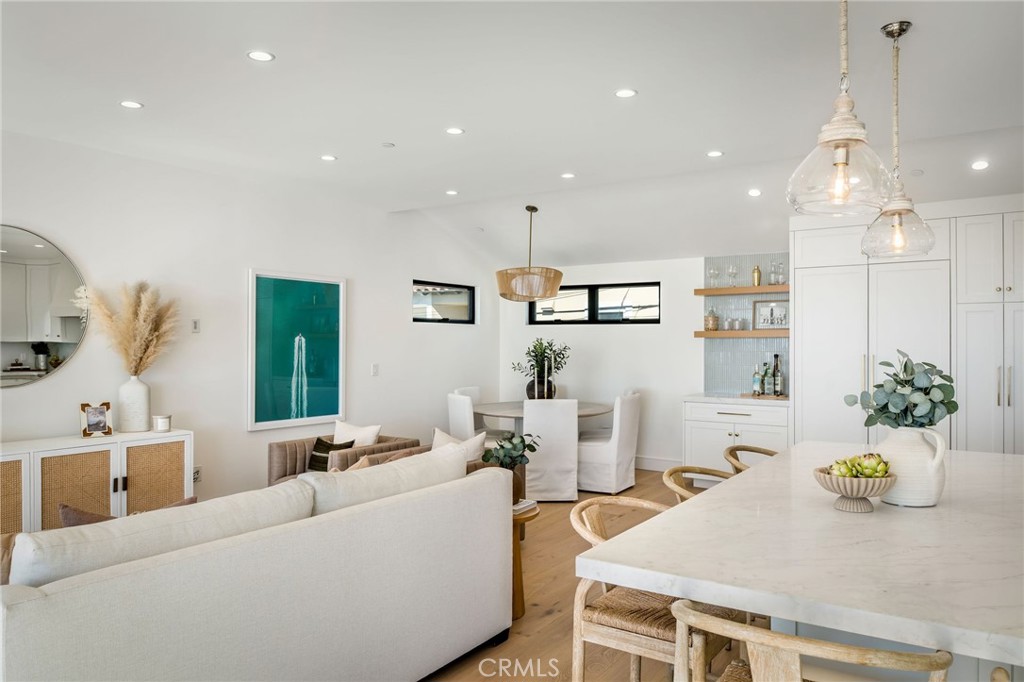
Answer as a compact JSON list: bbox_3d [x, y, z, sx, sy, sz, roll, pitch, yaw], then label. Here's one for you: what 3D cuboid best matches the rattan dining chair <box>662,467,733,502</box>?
[{"bbox_3d":[0.805,0.992,2.647,0.520,0.900,0.550,0,-1,34],"label":"rattan dining chair"}]

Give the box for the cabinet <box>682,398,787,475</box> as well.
[{"bbox_3d":[2.373,1.053,7.011,1.030,0.910,0.660,0,-1,34],"label":"cabinet"}]

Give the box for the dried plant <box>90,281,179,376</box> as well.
[{"bbox_3d":[-2.693,-0.082,4.868,0.440,0.680,0.590,0,-1,34],"label":"dried plant"}]

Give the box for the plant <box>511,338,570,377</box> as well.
[{"bbox_3d":[0.308,0.178,7.380,0.560,0.420,0.620,0,-1,34],"label":"plant"}]

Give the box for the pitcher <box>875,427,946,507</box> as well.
[{"bbox_3d":[1.323,0.411,2.253,0.205,0.250,0.225,1,-1,-30],"label":"pitcher"}]

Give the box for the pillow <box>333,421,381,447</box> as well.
[{"bbox_3d":[-1.294,0.859,5.561,0.520,0.450,0.160,0,-18,34],"label":"pillow"}]

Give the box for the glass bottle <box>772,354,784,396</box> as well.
[{"bbox_3d":[2.717,0.348,6.970,0.090,0.420,0.090,0,-1,34],"label":"glass bottle"}]

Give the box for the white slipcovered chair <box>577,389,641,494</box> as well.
[{"bbox_3d":[0.937,1.022,7.028,0.620,0.960,0.500,0,-1,34],"label":"white slipcovered chair"}]

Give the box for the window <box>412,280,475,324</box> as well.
[{"bbox_3d":[-0.824,-0.455,8.280,0.100,0.500,1.240,0,-1,34],"label":"window"}]

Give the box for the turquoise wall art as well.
[{"bbox_3d":[-1.960,0.086,6.385,0.050,1.410,1.120,0,-1,34],"label":"turquoise wall art"}]

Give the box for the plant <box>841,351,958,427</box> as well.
[{"bbox_3d":[1.287,0.157,2.260,0.325,0.265,0.310,0,0,34],"label":"plant"}]

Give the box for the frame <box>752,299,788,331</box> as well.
[{"bbox_3d":[2.695,-0.262,7.025,0.405,0.305,0.030,0,-8,34],"label":"frame"}]

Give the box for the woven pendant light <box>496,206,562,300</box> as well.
[{"bbox_3d":[0.189,-0.870,6.847,0.660,0.920,0.660,0,0,0],"label":"woven pendant light"}]

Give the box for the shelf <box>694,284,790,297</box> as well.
[{"bbox_3d":[2.456,-0.510,7.091,1.035,0.071,0.305,0,0,34],"label":"shelf"}]

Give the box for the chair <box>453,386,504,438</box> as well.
[{"bbox_3d":[-0.236,1.012,7.657,0.620,0.940,0.500,0,0,34],"label":"chair"}]

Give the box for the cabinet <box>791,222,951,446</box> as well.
[{"bbox_3d":[3.319,0.226,6.306,1.250,2.530,0.630,0,-1,34],"label":"cabinet"}]

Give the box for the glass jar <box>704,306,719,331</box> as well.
[{"bbox_3d":[2.134,-0.233,7.293,0.140,0.262,0.140,0,-1,0],"label":"glass jar"}]

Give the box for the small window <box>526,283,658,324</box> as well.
[{"bbox_3d":[0.955,-0.437,8.347,1.810,0.485,0.100,0,0,34],"label":"small window"}]

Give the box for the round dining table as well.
[{"bbox_3d":[0.286,1.105,7.318,1.540,0.770,1.540,0,-1,0],"label":"round dining table"}]

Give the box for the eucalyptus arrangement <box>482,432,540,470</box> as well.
[{"bbox_3d":[-0.003,0.583,3.600,0.300,0.210,0.270,0,-1,0],"label":"eucalyptus arrangement"}]

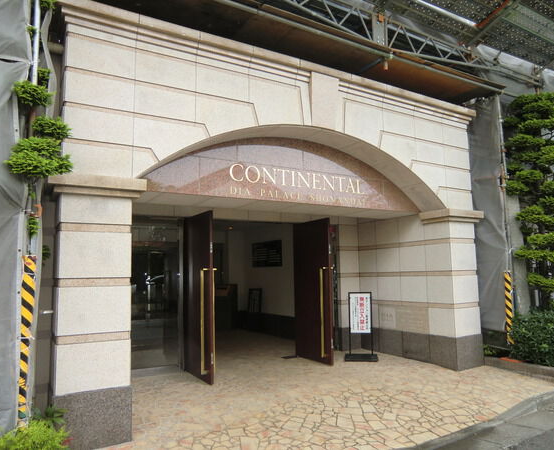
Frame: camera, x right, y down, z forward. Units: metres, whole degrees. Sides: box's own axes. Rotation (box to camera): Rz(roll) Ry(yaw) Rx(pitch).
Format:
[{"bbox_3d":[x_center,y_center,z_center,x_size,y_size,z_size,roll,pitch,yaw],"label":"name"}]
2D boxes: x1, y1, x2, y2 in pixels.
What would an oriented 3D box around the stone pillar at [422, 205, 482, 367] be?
[{"bbox_3d":[2.736,0.976,6.367,0.820,2.316,0.584,3,-7,-30],"label":"stone pillar"}]

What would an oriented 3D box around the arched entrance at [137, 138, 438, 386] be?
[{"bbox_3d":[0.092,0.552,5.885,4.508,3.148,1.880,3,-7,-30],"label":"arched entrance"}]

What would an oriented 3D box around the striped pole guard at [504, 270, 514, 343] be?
[{"bbox_3d":[3.511,1.243,6.290,0.085,1.088,0.085,3,-7,-30],"label":"striped pole guard"}]

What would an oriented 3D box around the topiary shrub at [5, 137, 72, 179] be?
[{"bbox_3d":[-1.848,-0.523,3.224,0.442,0.315,0.420,3,-7,-30],"label":"topiary shrub"}]

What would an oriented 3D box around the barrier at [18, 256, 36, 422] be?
[{"bbox_3d":[-1.909,0.878,3.156,0.080,1.275,0.080,3,-7,-30],"label":"barrier"}]

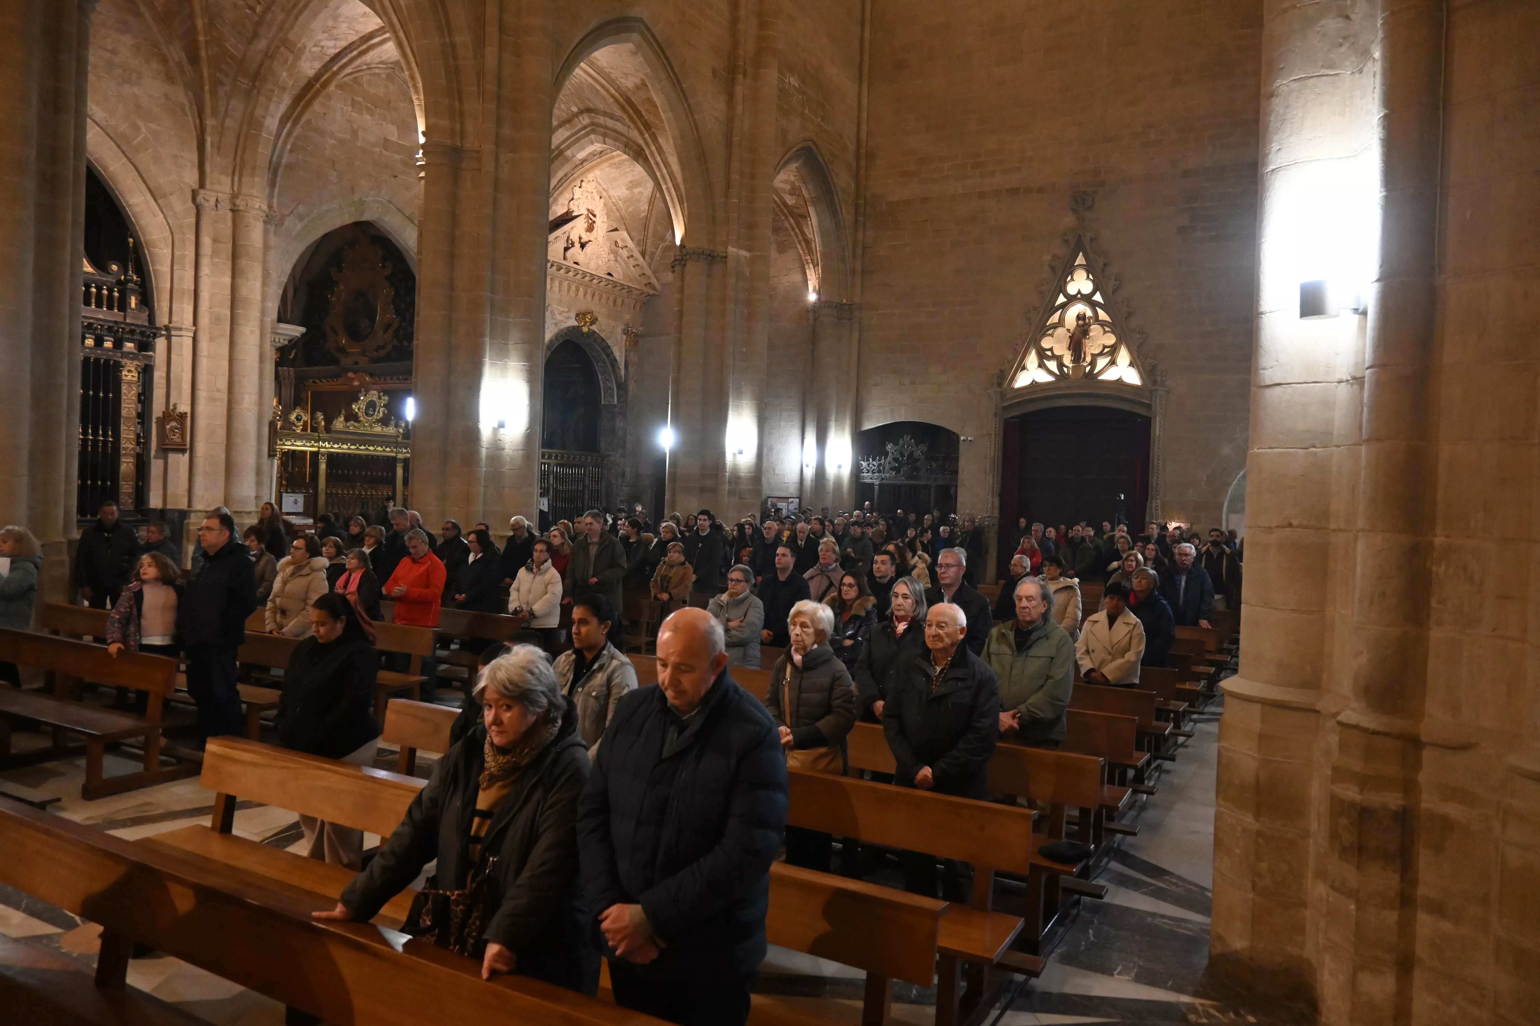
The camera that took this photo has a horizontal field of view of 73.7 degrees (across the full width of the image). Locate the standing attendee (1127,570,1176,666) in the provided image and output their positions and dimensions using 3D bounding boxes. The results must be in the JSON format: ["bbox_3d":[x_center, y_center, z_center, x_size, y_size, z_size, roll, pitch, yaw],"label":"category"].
[{"bbox_3d":[3.099,1.250,8.465,0.500,1.600,0.380,2,1,27],"label":"standing attendee"}]

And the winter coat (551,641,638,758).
[{"bbox_3d":[-0.731,0.895,4.318,0.420,0.670,0.270,2,1,28],"label":"winter coat"}]

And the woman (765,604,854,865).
[{"bbox_3d":[0.181,1.182,4.882,0.460,1.543,0.330,2,1,29],"label":"woman"}]

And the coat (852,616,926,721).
[{"bbox_3d":[0.712,0.983,5.789,0.480,0.800,0.340,2,1,26],"label":"coat"}]

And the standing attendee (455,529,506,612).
[{"bbox_3d":[-2.871,0.954,10.097,0.470,1.637,0.350,2,1,28],"label":"standing attendee"}]

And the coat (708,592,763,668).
[{"bbox_3d":[-0.247,0.949,7.589,0.480,0.760,0.340,2,1,27],"label":"coat"}]

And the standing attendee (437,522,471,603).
[{"bbox_3d":[-3.831,0.926,12.370,0.500,1.679,0.360,2,1,27],"label":"standing attendee"}]

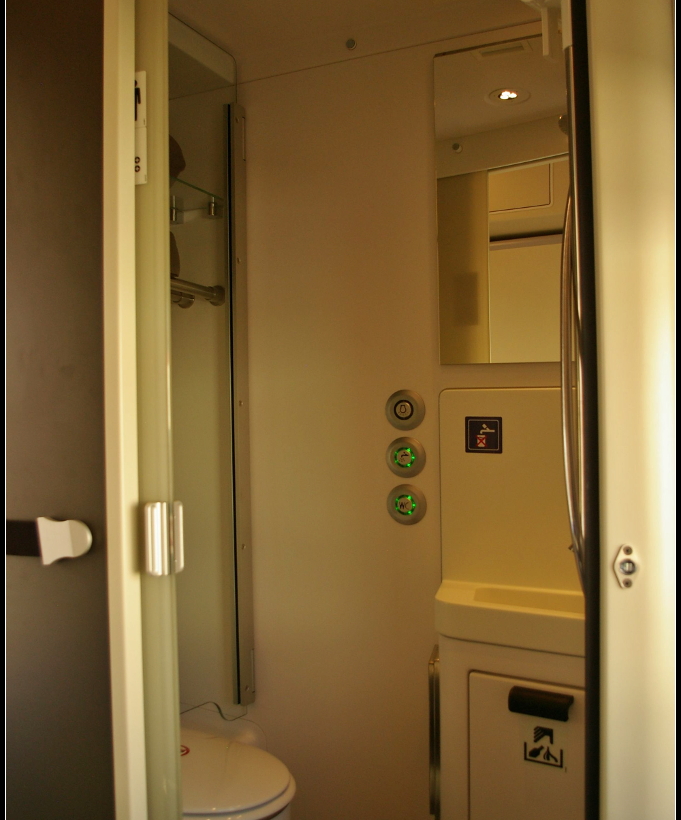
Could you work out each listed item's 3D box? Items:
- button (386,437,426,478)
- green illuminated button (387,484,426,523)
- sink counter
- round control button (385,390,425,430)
[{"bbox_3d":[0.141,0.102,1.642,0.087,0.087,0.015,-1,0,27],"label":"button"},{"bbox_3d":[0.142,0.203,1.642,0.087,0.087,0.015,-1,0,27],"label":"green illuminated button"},{"bbox_3d":[0.384,0.390,1.429,0.420,0.070,0.185,-1,0,27],"label":"sink counter"},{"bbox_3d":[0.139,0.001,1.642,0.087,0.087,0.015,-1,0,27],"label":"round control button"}]

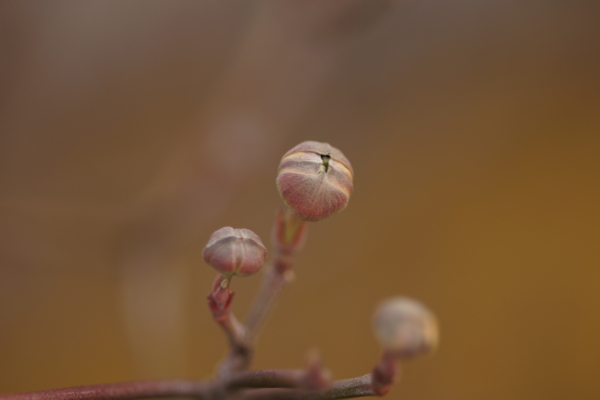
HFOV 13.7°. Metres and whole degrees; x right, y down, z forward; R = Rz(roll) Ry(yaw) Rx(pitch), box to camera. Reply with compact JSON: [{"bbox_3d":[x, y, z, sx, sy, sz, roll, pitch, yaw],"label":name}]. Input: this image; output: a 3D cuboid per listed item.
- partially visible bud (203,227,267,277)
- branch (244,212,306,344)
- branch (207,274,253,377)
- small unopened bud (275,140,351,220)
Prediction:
[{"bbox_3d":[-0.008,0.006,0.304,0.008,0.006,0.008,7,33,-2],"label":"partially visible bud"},{"bbox_3d":[-0.003,0.010,0.313,0.004,0.018,0.003,16,19,0],"label":"branch"},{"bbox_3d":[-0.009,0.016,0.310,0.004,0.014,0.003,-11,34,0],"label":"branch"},{"bbox_3d":[0.002,-0.002,0.305,0.009,0.009,0.009,9,42,-8],"label":"small unopened bud"}]

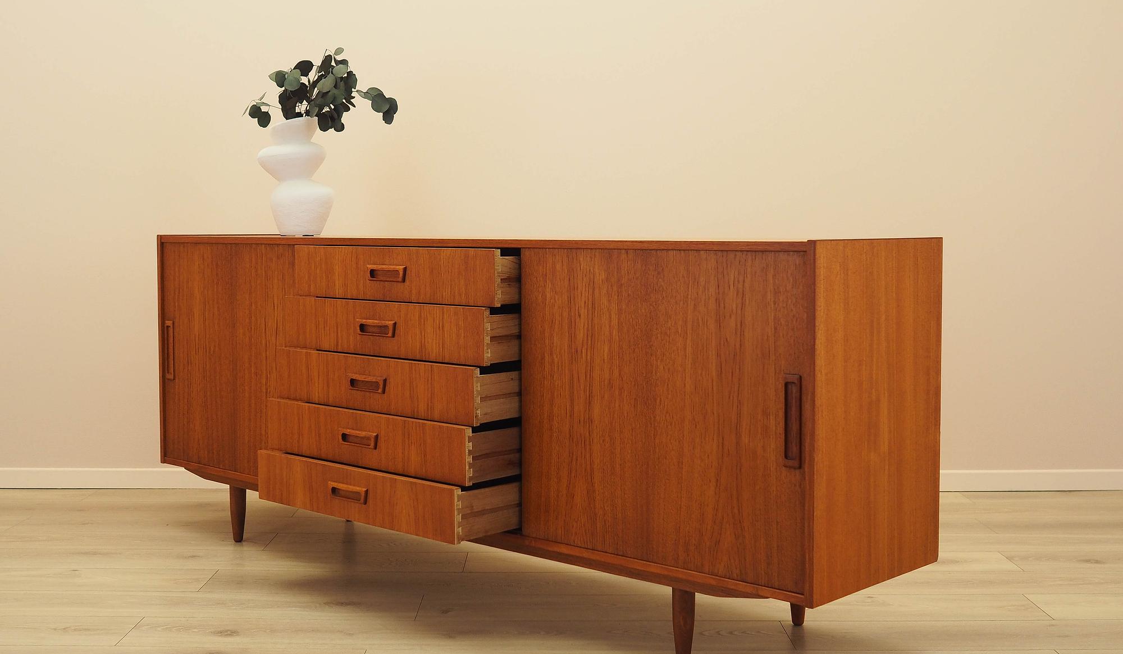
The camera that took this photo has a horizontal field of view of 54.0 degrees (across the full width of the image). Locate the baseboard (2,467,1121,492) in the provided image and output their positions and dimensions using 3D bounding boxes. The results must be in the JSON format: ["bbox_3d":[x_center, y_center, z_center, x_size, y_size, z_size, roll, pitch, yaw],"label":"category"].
[{"bbox_3d":[0.000,0.506,3.652,3.800,0.073,0.015,0,4,0],"label":"baseboard"}]

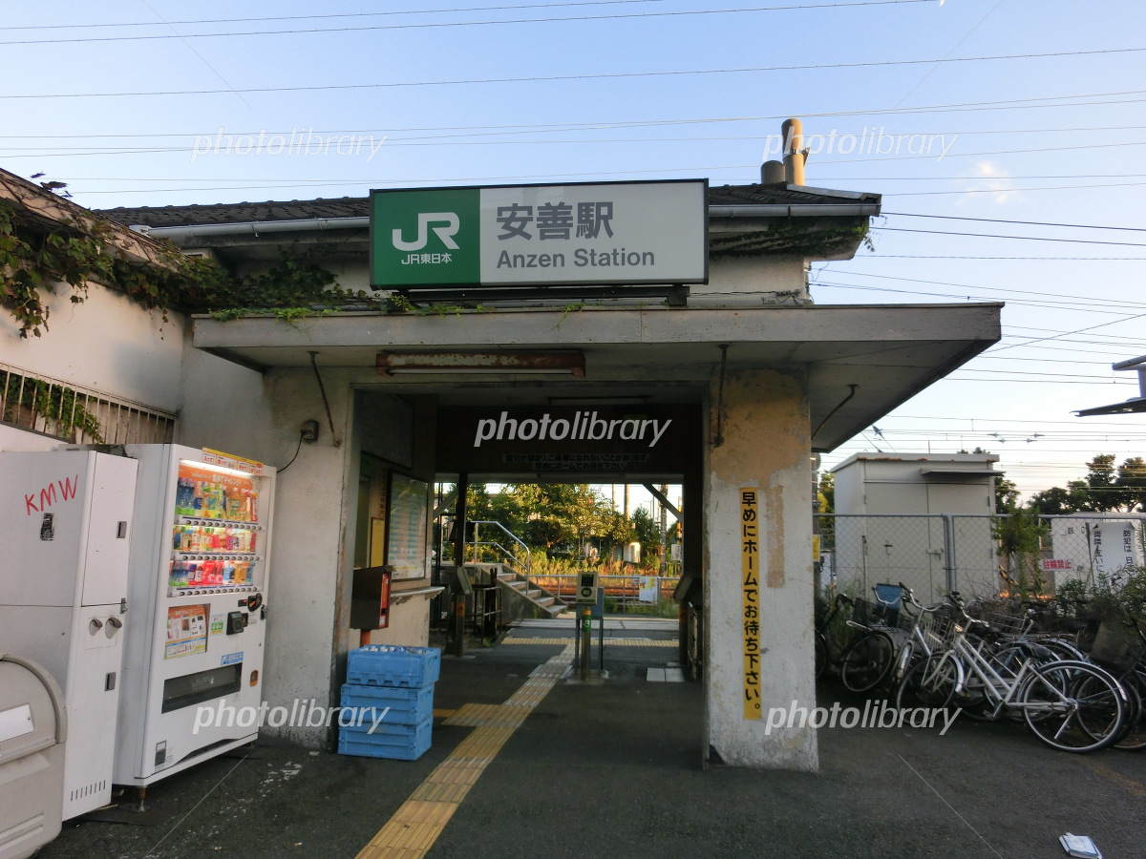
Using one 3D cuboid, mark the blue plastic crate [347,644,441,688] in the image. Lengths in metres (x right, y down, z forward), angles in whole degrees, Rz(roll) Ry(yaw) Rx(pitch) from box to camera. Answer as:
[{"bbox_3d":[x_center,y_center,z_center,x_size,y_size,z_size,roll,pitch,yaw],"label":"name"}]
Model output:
[{"bbox_3d":[-1.246,1.661,5.582,0.560,0.220,0.330,-1,-8,13],"label":"blue plastic crate"}]

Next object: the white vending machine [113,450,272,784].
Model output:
[{"bbox_3d":[-2.472,1.066,4.790,0.740,1.810,1.093,-1,-9,8],"label":"white vending machine"}]

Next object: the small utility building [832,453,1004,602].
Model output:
[{"bbox_3d":[4.964,1.670,11.511,1.929,2.540,1.850,0,-8,5],"label":"small utility building"}]

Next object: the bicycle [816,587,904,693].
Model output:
[{"bbox_3d":[3.130,2.080,7.740,1.700,1.050,0.550,-5,-10,36],"label":"bicycle"}]

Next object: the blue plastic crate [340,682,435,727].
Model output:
[{"bbox_3d":[-1.233,1.841,5.360,0.535,0.225,0.310,-1,-9,11],"label":"blue plastic crate"}]

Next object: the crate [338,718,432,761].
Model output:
[{"bbox_3d":[-1.236,2.056,5.325,0.535,0.210,0.310,-1,-9,11],"label":"crate"}]

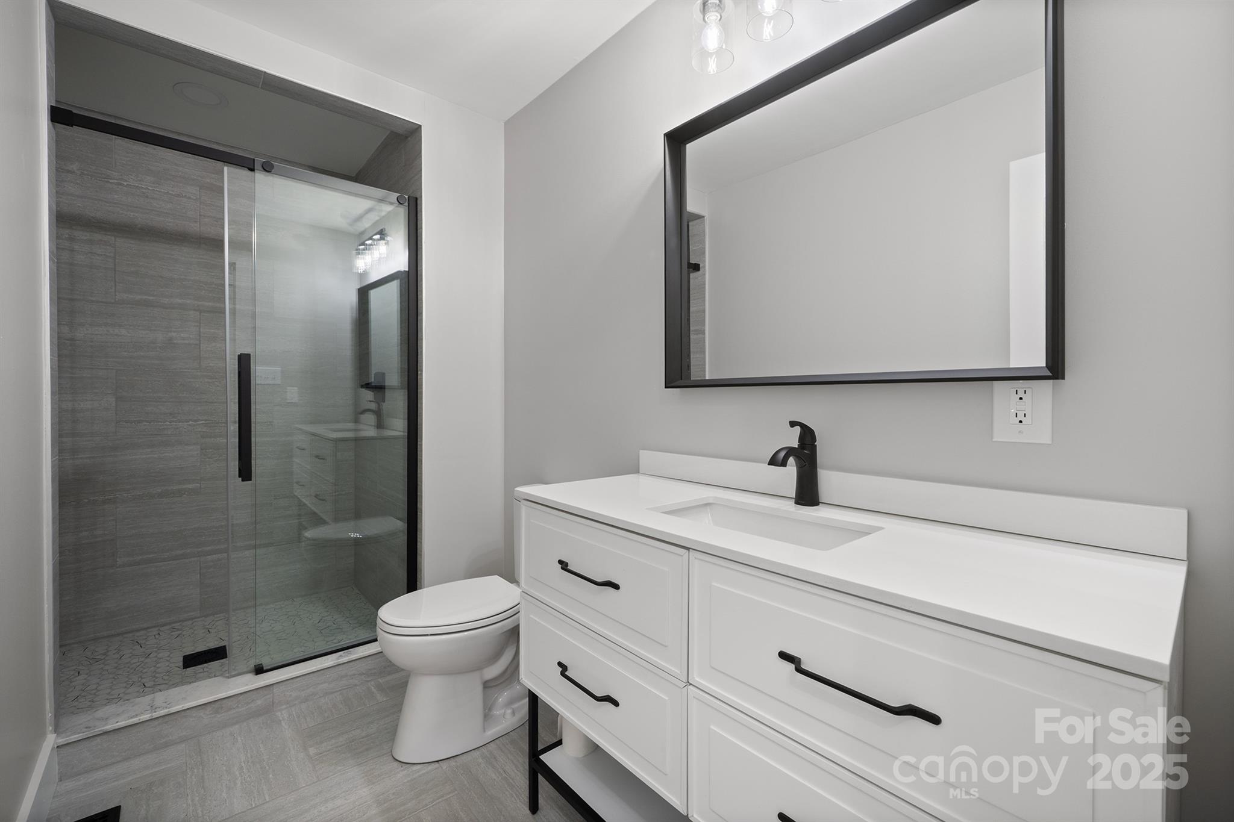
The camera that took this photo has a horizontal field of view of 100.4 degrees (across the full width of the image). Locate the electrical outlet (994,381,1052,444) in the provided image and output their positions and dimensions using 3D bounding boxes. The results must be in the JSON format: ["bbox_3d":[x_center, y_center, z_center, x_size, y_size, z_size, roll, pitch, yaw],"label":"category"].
[{"bbox_3d":[0.748,-0.006,0.950,0.008,0.128,0.088,0,1,-41],"label":"electrical outlet"}]

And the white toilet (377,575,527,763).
[{"bbox_3d":[-0.399,0.652,1.706,0.750,0.715,0.440,0,1,-41],"label":"white toilet"}]

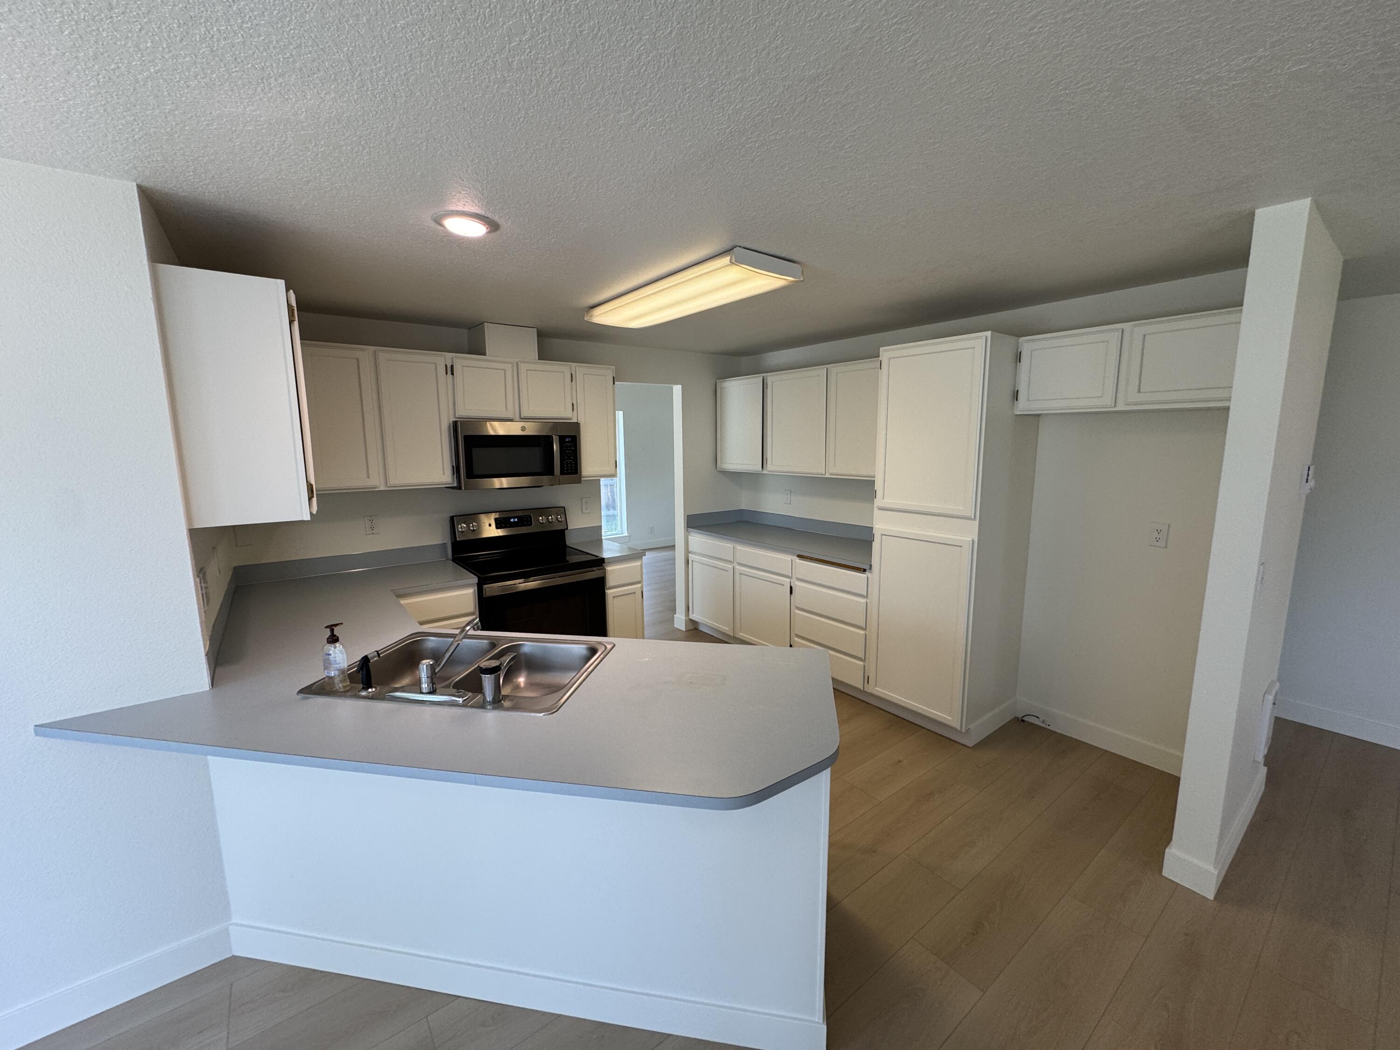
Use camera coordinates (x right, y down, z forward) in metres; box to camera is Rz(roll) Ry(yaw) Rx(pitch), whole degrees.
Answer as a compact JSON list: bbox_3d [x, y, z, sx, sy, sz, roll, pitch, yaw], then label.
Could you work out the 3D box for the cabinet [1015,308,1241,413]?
[{"bbox_3d":[2.036,-0.727,2.648,0.322,0.386,0.930,-7,11,-37],"label":"cabinet"}]

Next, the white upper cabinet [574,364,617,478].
[{"bbox_3d":[-0.795,-0.714,3.993,0.304,0.756,0.330,-7,11,-37],"label":"white upper cabinet"}]

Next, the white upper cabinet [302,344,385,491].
[{"bbox_3d":[-2.008,-0.567,3.080,0.422,0.756,0.330,-7,11,-37],"label":"white upper cabinet"}]

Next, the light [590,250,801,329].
[{"bbox_3d":[-0.096,-1.076,2.688,0.383,0.072,1.220,-7,11,-37],"label":"light"}]

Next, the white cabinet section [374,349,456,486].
[{"bbox_3d":[-1.670,-0.603,3.295,0.380,0.737,0.300,-7,11,-37],"label":"white cabinet section"}]

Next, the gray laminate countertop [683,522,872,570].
[{"bbox_3d":[0.705,0.126,4.298,0.628,0.040,1.859,-7,11,-37],"label":"gray laminate countertop"}]

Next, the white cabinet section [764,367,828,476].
[{"bbox_3d":[0.804,-0.765,4.259,0.300,0.753,0.615,-7,11,-37],"label":"white cabinet section"}]

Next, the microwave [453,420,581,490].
[{"bbox_3d":[-1.205,-0.458,3.684,0.759,0.407,0.378,-7,11,-37],"label":"microwave"}]

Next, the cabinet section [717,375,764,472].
[{"bbox_3d":[0.433,-0.836,4.734,0.300,0.753,0.570,-7,11,-37],"label":"cabinet section"}]

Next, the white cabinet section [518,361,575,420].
[{"bbox_3d":[-1.061,-0.866,3.734,0.385,0.357,0.300,-7,11,-37],"label":"white cabinet section"}]

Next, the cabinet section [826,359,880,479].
[{"bbox_3d":[1.175,-0.695,3.786,0.300,0.753,0.585,-7,11,-37],"label":"cabinet section"}]

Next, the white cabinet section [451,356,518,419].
[{"bbox_3d":[-1.365,-0.828,3.501,0.375,0.357,0.300,-7,11,-37],"label":"white cabinet section"}]

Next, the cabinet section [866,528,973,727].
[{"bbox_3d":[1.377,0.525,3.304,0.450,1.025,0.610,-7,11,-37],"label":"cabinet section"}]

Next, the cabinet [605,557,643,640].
[{"bbox_3d":[-0.688,0.598,4.063,0.295,0.804,0.642,-7,11,-37],"label":"cabinet"}]

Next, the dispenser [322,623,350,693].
[{"bbox_3d":[-1.114,0.400,1.729,0.055,0.200,0.065,6,11,39],"label":"dispenser"}]

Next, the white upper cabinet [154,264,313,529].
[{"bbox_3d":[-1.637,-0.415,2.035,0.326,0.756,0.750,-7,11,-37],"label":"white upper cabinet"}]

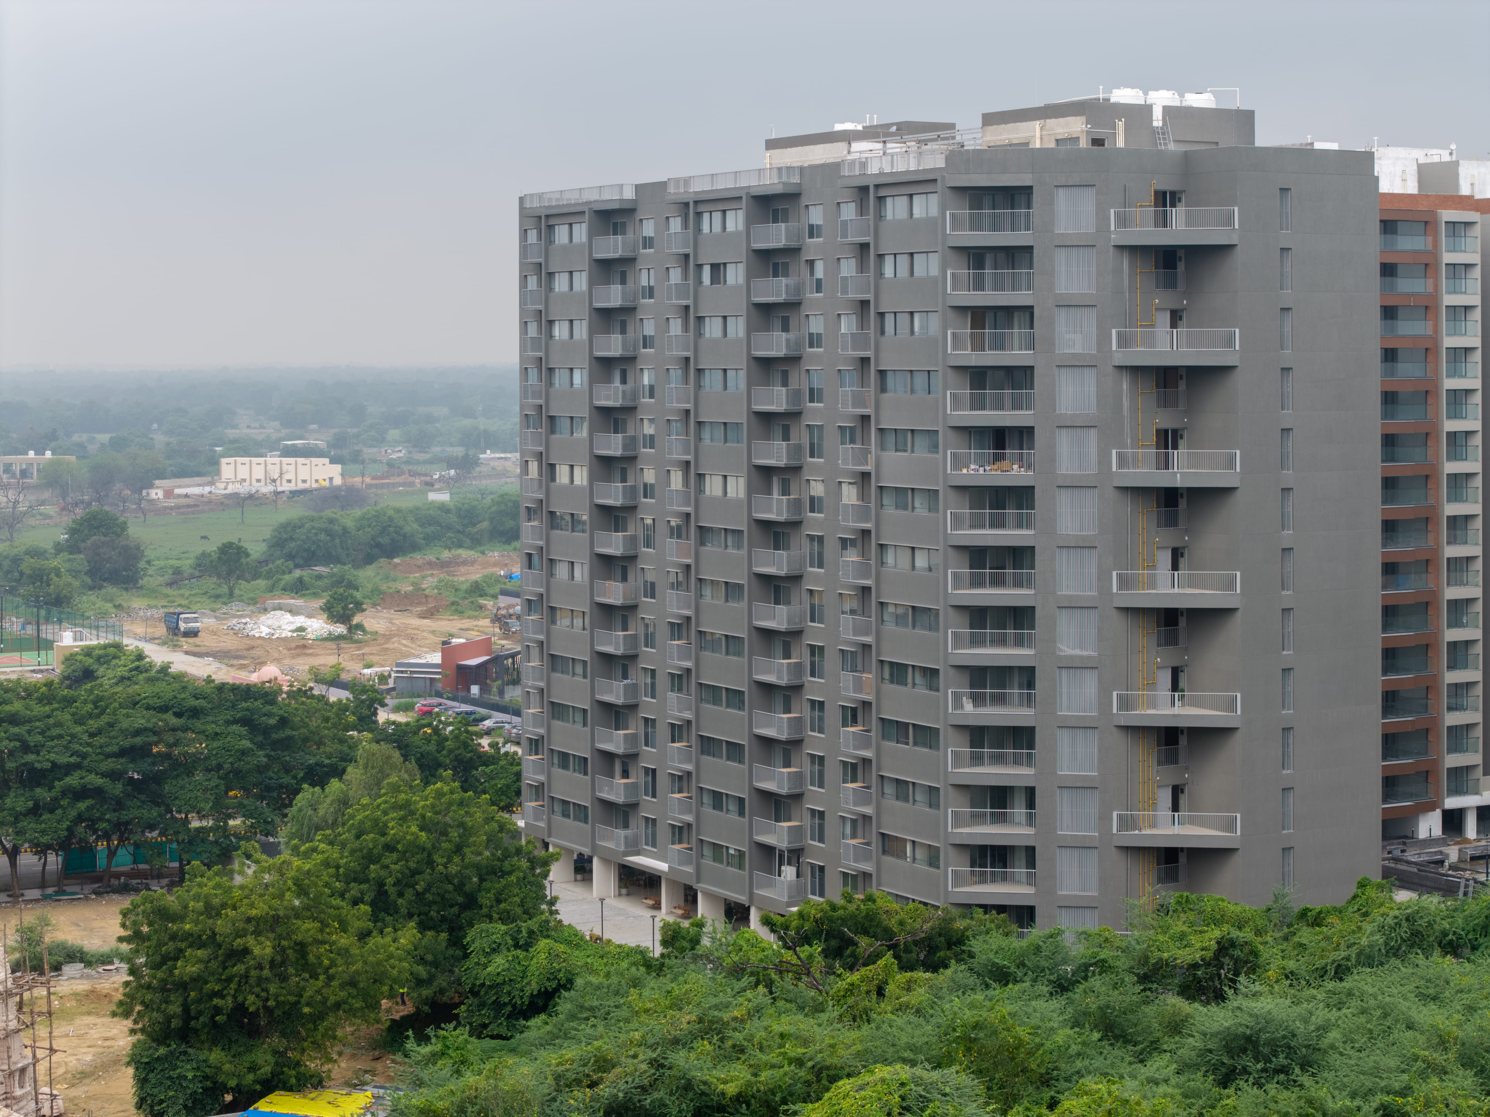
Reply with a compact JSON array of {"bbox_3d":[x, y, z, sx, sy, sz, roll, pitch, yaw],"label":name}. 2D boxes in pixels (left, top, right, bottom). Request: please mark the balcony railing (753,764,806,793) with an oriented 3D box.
[{"bbox_3d":[1.860,11.934,164.369,1.121,1.111,3.491,-2,4,-30],"label":"balcony railing"}]

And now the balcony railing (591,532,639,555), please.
[{"bbox_3d":[-7.799,-0.991,183.252,1.200,1.150,3.570,-2,3,-30],"label":"balcony railing"}]

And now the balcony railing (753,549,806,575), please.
[{"bbox_3d":[1.804,0.124,163.667,1.121,1.111,3.491,-2,4,-30],"label":"balcony railing"}]

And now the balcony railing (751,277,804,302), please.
[{"bbox_3d":[1.777,-14.932,167.100,1.180,1.140,3.480,-2,3,-30],"label":"balcony railing"}]

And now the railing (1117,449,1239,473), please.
[{"bbox_3d":[20.971,-4.732,146.592,6.077,1.042,0.147,0,3,11],"label":"railing"}]

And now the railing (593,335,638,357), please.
[{"bbox_3d":[-7.872,-13.024,183.800,1.180,1.140,3.480,-2,3,-30],"label":"railing"}]

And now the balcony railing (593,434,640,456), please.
[{"bbox_3d":[-7.688,-6.852,179.894,1.121,1.111,3.501,-2,4,-30],"label":"balcony railing"}]

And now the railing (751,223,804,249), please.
[{"bbox_3d":[1.767,-17.907,166.628,1.200,1.150,3.570,-2,3,-30],"label":"railing"}]

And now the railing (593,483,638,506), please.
[{"bbox_3d":[-7.825,-4.016,183.800,1.180,1.140,3.480,-2,3,-30],"label":"railing"}]

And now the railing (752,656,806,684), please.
[{"bbox_3d":[1.876,6.104,167.100,1.180,1.140,3.480,-2,3,-30],"label":"railing"}]

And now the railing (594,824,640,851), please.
[{"bbox_3d":[-7.628,16.930,182.954,1.200,1.150,3.570,-2,3,-30],"label":"railing"}]

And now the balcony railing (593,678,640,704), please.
[{"bbox_3d":[-7.705,8.004,183.089,1.200,1.150,3.570,-2,3,-30],"label":"balcony railing"}]

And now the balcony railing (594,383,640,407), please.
[{"bbox_3d":[-7.696,-9.784,179.720,1.121,1.111,3.501,-2,4,-30],"label":"balcony railing"}]

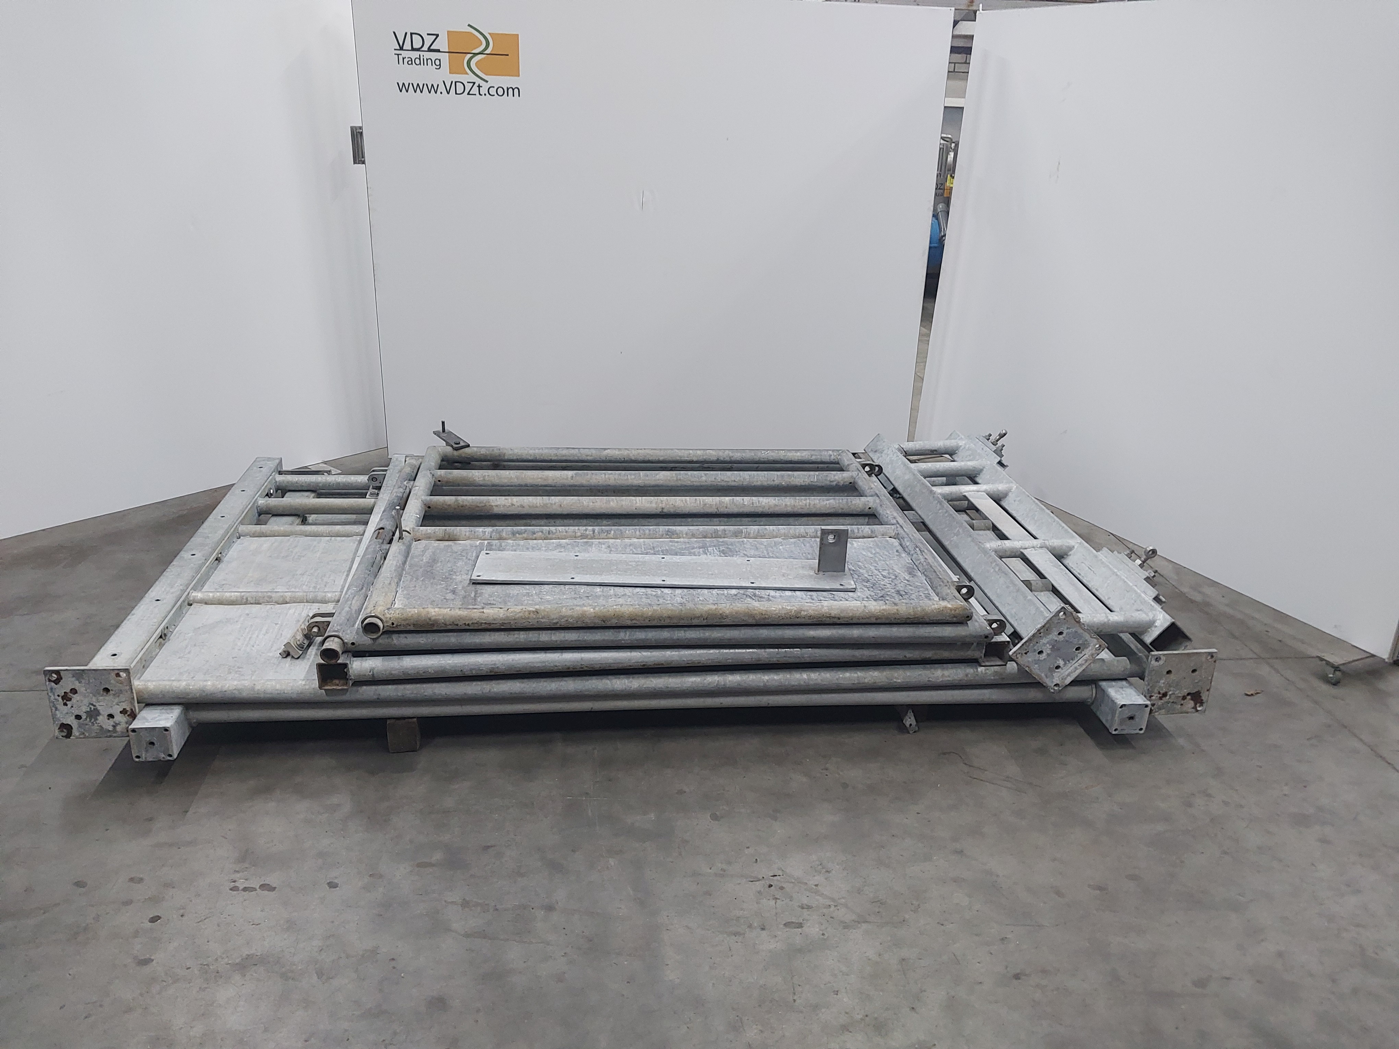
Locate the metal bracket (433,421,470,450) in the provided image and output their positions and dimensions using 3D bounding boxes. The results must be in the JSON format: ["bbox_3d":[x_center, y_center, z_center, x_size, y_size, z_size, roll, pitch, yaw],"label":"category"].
[{"bbox_3d":[-0.915,-0.331,4.033,0.060,0.070,0.205,-11,26,-32],"label":"metal bracket"}]

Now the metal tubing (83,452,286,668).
[{"bbox_3d":[-1.599,0.113,3.527,0.102,0.102,1.770,0,22,-7],"label":"metal tubing"}]

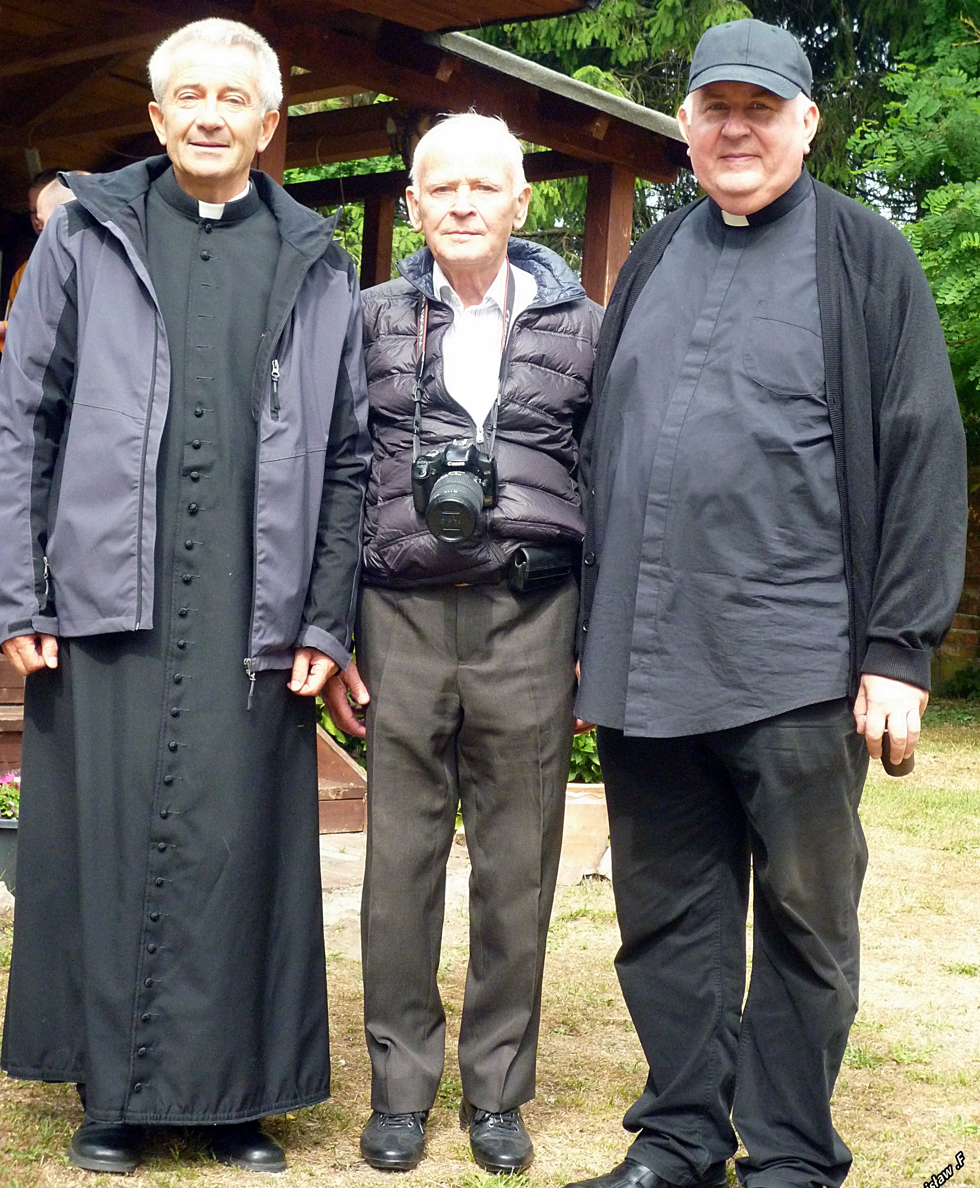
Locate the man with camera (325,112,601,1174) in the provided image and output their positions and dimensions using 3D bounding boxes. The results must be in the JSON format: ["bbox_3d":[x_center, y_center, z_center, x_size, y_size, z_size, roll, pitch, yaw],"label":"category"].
[{"bbox_3d":[-0.034,0.062,3.549,0.480,1.670,0.380,3,3,3],"label":"man with camera"}]

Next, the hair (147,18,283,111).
[{"bbox_3d":[-0.423,-0.799,3.440,0.200,0.170,0.210,4,2,-4],"label":"hair"}]

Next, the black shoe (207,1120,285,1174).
[{"bbox_3d":[-0.426,0.827,3.555,0.110,0.115,0.300,0,4,-33],"label":"black shoe"}]

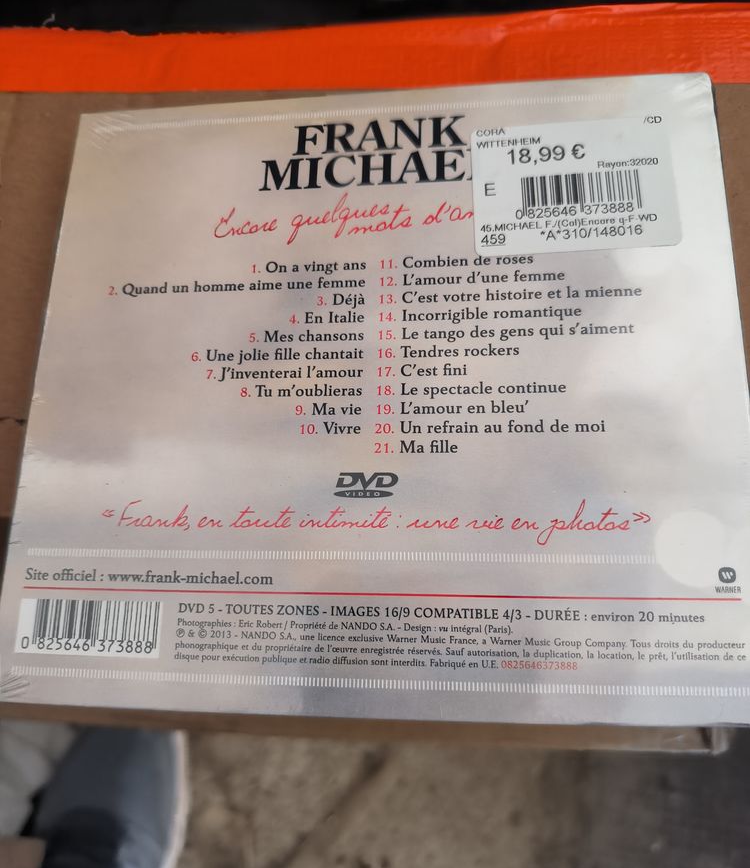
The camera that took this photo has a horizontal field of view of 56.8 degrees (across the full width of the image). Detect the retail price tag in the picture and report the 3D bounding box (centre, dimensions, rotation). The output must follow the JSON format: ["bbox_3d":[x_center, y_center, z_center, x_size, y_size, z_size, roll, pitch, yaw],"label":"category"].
[{"bbox_3d":[0.041,-0.051,0.143,0.041,0.001,0.031,-1,74,7],"label":"retail price tag"}]

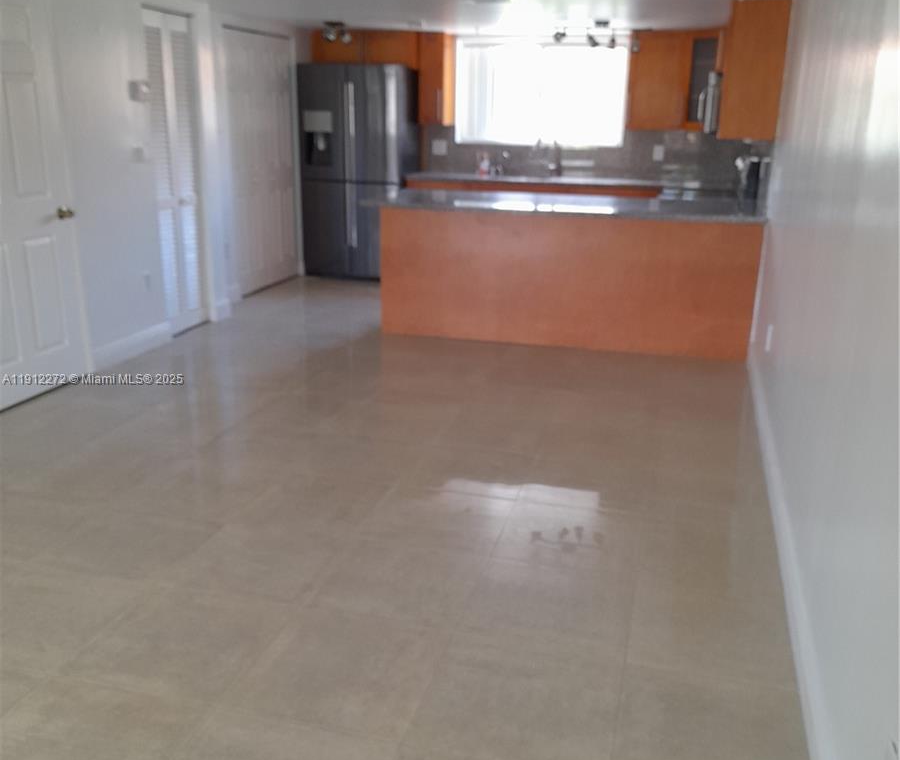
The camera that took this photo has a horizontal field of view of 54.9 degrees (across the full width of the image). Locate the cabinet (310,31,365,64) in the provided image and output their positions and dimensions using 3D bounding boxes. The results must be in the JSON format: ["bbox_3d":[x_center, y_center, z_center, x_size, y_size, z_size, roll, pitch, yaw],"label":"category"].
[{"bbox_3d":[-0.981,-3.056,8.081,0.521,0.308,0.330,6,18,15],"label":"cabinet"}]

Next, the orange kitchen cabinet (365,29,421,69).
[{"bbox_3d":[-0.479,-3.006,7.947,0.523,0.308,0.330,6,18,15],"label":"orange kitchen cabinet"}]

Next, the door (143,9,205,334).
[{"bbox_3d":[-1.783,-1.328,5.712,0.040,2.035,0.536,6,18,15],"label":"door"}]

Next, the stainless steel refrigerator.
[{"bbox_3d":[-0.773,-1.897,7.966,0.940,1.817,0.888,6,18,15],"label":"stainless steel refrigerator"}]

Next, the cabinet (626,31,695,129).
[{"bbox_3d":[1.813,-2.548,7.407,0.506,0.793,0.330,6,18,15],"label":"cabinet"}]

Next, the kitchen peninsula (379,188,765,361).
[{"bbox_3d":[0.780,-0.781,6.004,2.503,0.895,0.917,6,18,15],"label":"kitchen peninsula"}]

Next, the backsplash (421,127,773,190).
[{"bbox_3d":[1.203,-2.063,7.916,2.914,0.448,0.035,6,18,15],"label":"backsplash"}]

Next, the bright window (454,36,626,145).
[{"bbox_3d":[0.819,-2.608,7.880,1.568,0.901,0.088,6,18,15],"label":"bright window"}]

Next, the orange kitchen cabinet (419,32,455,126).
[{"bbox_3d":[-0.122,-2.739,7.923,0.226,0.793,0.330,6,18,15],"label":"orange kitchen cabinet"}]

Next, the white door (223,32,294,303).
[{"bbox_3d":[-1.541,-1.784,7.196,0.040,2.035,1.072,6,18,15],"label":"white door"}]

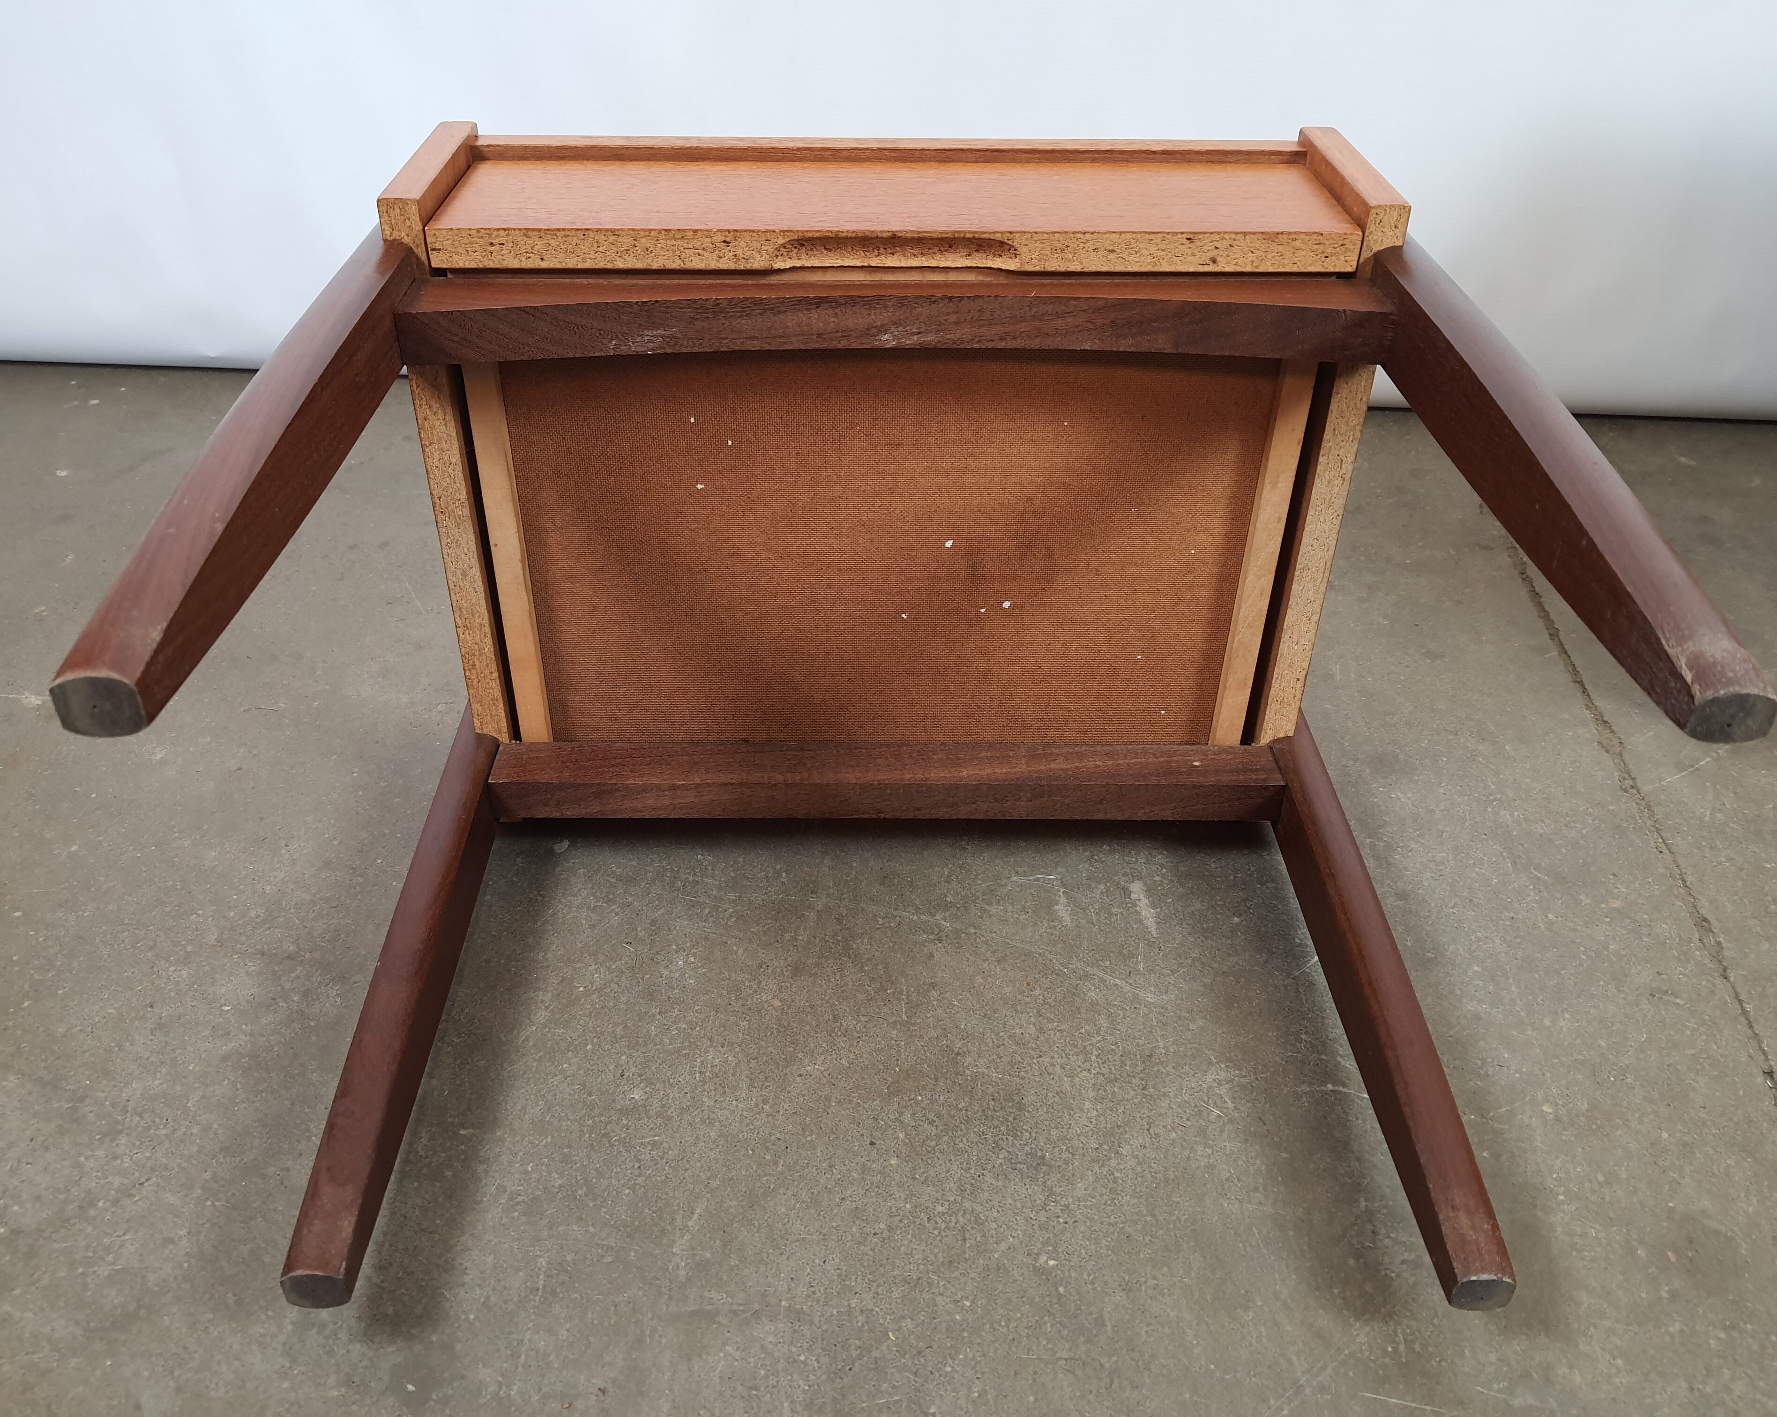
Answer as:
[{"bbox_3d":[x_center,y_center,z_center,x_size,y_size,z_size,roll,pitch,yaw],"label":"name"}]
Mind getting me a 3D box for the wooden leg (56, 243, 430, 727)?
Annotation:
[{"bbox_3d":[-0.227,-0.107,0.528,0.036,0.044,0.359,0,36,-1],"label":"wooden leg"}]

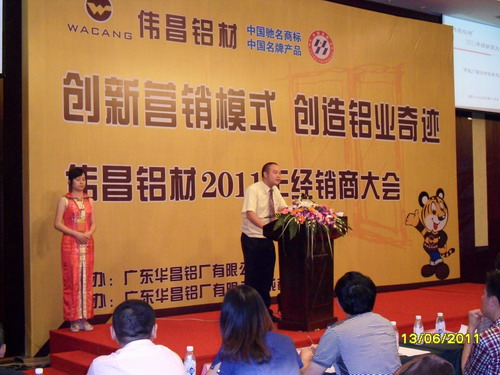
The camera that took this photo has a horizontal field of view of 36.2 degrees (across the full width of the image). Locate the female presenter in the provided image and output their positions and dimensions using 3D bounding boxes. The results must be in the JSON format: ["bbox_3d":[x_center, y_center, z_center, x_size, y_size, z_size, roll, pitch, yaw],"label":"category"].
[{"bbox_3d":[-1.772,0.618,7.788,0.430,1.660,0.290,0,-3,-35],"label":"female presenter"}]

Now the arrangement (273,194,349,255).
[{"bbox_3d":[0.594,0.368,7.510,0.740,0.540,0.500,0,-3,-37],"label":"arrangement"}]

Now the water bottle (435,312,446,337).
[{"bbox_3d":[1.150,0.840,4.620,0.060,0.168,0.060,-2,-2,14],"label":"water bottle"}]

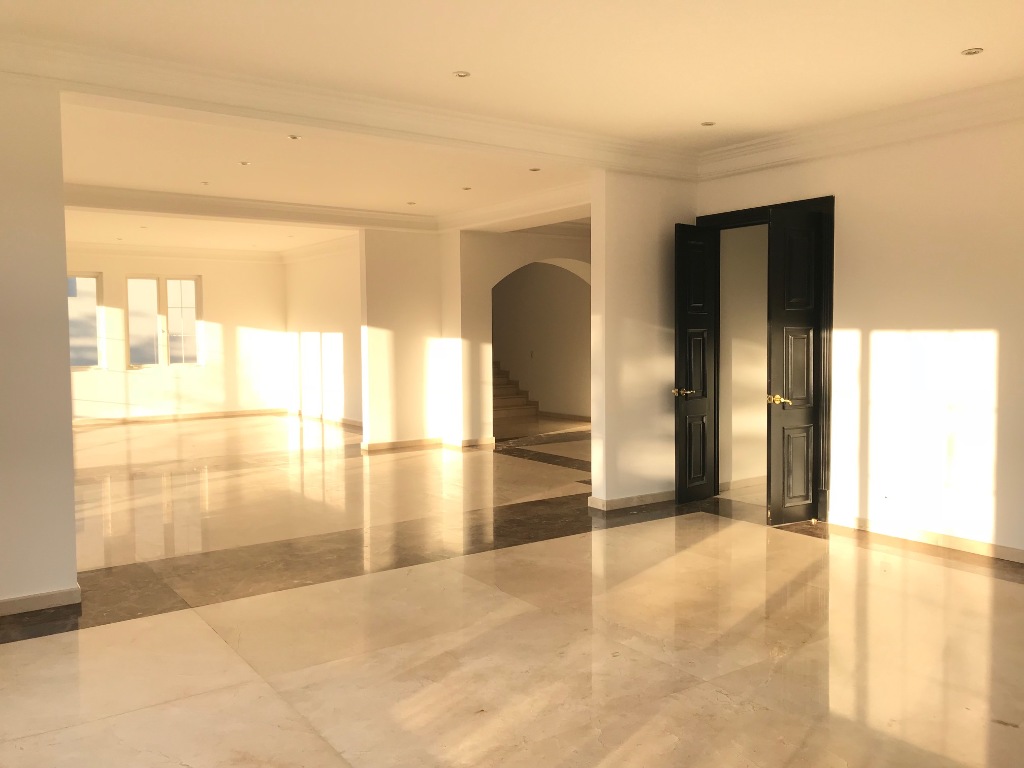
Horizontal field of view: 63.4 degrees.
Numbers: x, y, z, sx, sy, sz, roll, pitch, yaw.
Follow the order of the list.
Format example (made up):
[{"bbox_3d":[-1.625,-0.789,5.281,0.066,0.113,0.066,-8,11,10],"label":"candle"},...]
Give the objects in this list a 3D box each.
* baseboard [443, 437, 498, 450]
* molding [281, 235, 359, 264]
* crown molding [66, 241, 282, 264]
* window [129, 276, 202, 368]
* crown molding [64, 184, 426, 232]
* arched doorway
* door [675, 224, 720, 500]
[{"bbox_3d":[-0.550,0.769,11.031,0.528,0.101,0.428,-3,5,-35],"label":"baseboard"},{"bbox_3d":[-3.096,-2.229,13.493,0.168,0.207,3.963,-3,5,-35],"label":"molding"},{"bbox_3d":[-5.650,-2.241,14.023,3.749,0.207,0.168,-3,5,-35],"label":"crown molding"},{"bbox_3d":[-5.900,-1.056,14.105,1.232,1.568,0.138,-3,5,-35],"label":"window"},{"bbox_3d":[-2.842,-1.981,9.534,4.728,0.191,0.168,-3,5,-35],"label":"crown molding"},{"bbox_3d":[0.562,-0.504,11.855,2.410,2.514,0.627,-3,5,-35],"label":"arched doorway"},{"bbox_3d":[1.631,-0.172,7.307,0.513,2.416,0.049,-3,5,-35],"label":"door"}]

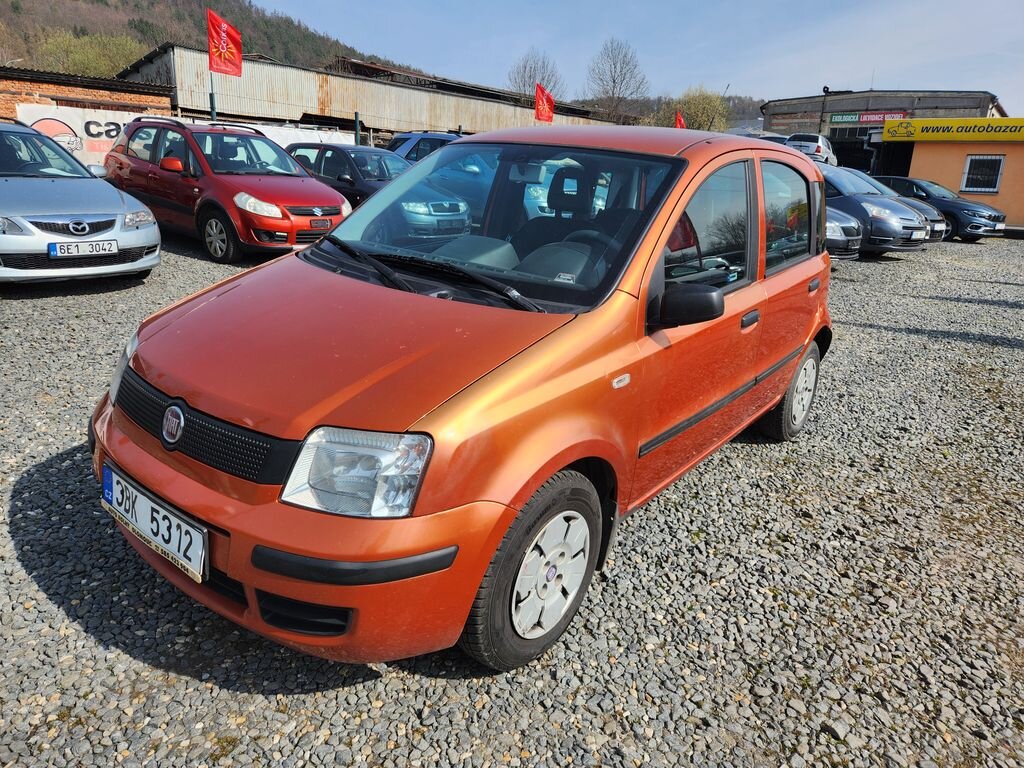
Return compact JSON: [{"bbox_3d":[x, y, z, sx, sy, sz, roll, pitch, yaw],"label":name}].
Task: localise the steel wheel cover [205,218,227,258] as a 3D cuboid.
[{"bbox_3d":[-3.408,-1.679,7.862,0.427,0.427,0.050,16,22,33],"label":"steel wheel cover"}]

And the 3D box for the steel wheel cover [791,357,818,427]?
[{"bbox_3d":[1.531,0.045,3.574,0.050,0.357,0.357,16,21,36],"label":"steel wheel cover"}]

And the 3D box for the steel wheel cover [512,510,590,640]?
[{"bbox_3d":[0.107,0.509,1.830,0.050,0.357,0.357,16,21,36],"label":"steel wheel cover"}]

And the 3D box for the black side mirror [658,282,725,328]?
[{"bbox_3d":[0.513,-0.223,1.942,0.200,0.138,0.115,16,21,36],"label":"black side mirror"}]

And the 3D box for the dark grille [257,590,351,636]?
[{"bbox_3d":[-0.488,0.539,1.600,0.250,0.090,0.060,8,18,17],"label":"dark grille"}]

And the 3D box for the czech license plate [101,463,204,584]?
[{"bbox_3d":[-0.896,0.335,1.688,0.530,0.132,0.025,16,13,36],"label":"czech license plate"}]

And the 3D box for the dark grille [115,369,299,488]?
[{"bbox_3d":[-0.813,0.093,1.708,0.850,0.150,0.110,16,21,36],"label":"dark grille"}]

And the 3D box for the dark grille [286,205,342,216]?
[{"bbox_3d":[-2.288,-2.016,7.917,0.120,0.100,0.775,17,23,37],"label":"dark grille"}]

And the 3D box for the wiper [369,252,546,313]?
[{"bbox_3d":[-0.176,-0.338,2.160,0.680,0.095,0.110,14,21,33],"label":"wiper"}]

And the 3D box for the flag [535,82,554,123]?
[{"bbox_3d":[1.023,-8.730,21.100,0.580,1.150,0.150,2,16,3],"label":"flag"}]

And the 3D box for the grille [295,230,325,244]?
[{"bbox_3d":[-2.276,-1.722,7.985,0.070,0.155,0.570,17,23,37],"label":"grille"}]

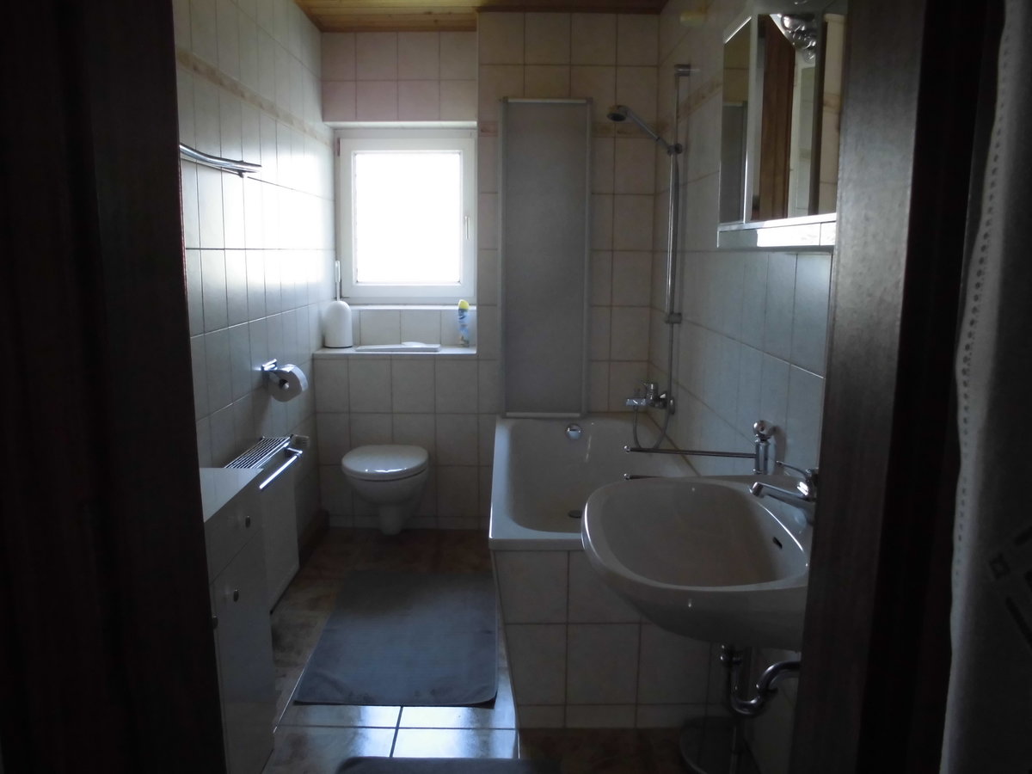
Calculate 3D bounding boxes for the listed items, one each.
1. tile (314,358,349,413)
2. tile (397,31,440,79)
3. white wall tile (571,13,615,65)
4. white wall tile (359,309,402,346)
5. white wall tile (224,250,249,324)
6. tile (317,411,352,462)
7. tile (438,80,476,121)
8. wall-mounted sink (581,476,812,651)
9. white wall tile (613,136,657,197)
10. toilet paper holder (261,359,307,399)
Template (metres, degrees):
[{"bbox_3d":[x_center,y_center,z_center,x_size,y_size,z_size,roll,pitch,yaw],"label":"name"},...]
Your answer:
[{"bbox_3d":[-0.851,-0.002,3.587,0.160,0.249,0.010,0,10,0],"label":"tile"},{"bbox_3d":[-0.463,-1.571,3.687,0.199,0.215,0.010,0,10,0],"label":"tile"},{"bbox_3d":[0.335,-1.488,3.325,0.199,0.207,0.010,0,10,0],"label":"white wall tile"},{"bbox_3d":[-0.673,-0.294,3.860,0.200,0.186,0.010,0,10,0],"label":"white wall tile"},{"bbox_3d":[-0.942,-0.335,2.606,0.010,0.249,0.198,0,10,0],"label":"white wall tile"},{"bbox_3d":[-0.853,0.244,3.642,0.155,0.247,0.010,0,10,0],"label":"tile"},{"bbox_3d":[-0.271,-1.373,3.722,0.190,0.185,0.010,0,10,0],"label":"tile"},{"bbox_3d":[0.373,0.344,1.436,0.510,0.205,0.600,0,10,0],"label":"wall-mounted sink"},{"bbox_3d":[0.524,-0.972,3.416,0.184,0.241,0.010,0,10,0],"label":"white wall tile"},{"bbox_3d":[-0.858,-0.022,2.890,0.133,0.139,0.146,0,10,0],"label":"toilet paper holder"}]

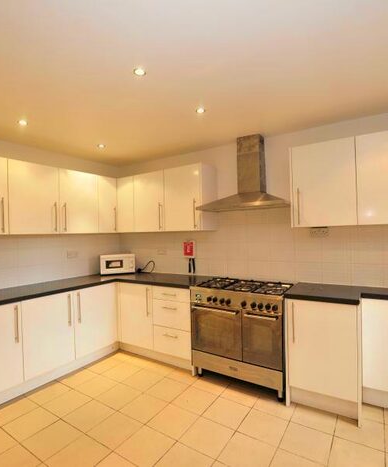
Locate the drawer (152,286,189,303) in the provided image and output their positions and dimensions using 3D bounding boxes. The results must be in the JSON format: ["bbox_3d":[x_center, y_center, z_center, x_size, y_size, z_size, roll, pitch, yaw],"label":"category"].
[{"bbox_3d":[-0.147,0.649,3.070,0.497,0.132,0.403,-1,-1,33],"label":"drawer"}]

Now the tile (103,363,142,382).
[{"bbox_3d":[-0.755,1.459,2.871,0.300,0.015,0.300,-1,-1,33],"label":"tile"}]

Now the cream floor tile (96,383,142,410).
[{"bbox_3d":[-0.671,1.454,2.427,0.300,0.015,0.300,-1,-1,33],"label":"cream floor tile"}]

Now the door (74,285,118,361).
[{"bbox_3d":[-1.126,0.956,3.084,0.030,0.715,0.519,-1,0,32],"label":"door"}]

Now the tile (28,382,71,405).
[{"bbox_3d":[-1.312,1.454,2.477,0.290,0.010,0.298,-1,-1,33],"label":"tile"}]

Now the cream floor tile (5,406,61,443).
[{"bbox_3d":[-1.235,1.453,2.067,0.300,0.010,0.301,-1,0,33],"label":"cream floor tile"}]

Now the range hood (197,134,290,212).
[{"bbox_3d":[0.535,-0.639,2.773,0.900,0.768,0.500,-1,0,33],"label":"range hood"}]

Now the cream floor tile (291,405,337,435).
[{"bbox_3d":[0.927,1.412,2.101,0.300,0.010,0.290,-1,0,33],"label":"cream floor tile"}]

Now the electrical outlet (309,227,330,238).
[{"bbox_3d":[1.211,0.000,2.634,0.156,0.092,0.018,-1,0,33],"label":"electrical outlet"}]

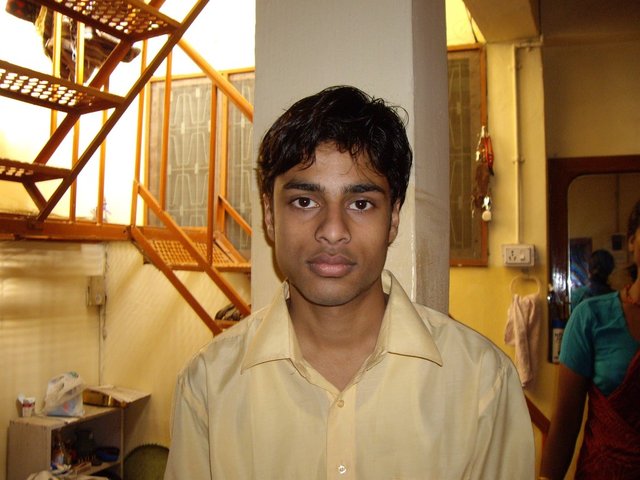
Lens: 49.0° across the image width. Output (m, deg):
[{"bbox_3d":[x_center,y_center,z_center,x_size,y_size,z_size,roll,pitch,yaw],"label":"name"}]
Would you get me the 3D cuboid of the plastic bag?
[{"bbox_3d":[-1.285,0.767,3.520,0.180,0.215,0.140,0,-4,-3],"label":"plastic bag"}]

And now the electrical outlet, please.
[{"bbox_3d":[0.913,0.071,3.230,0.143,0.098,0.045,-1,-4,17],"label":"electrical outlet"}]

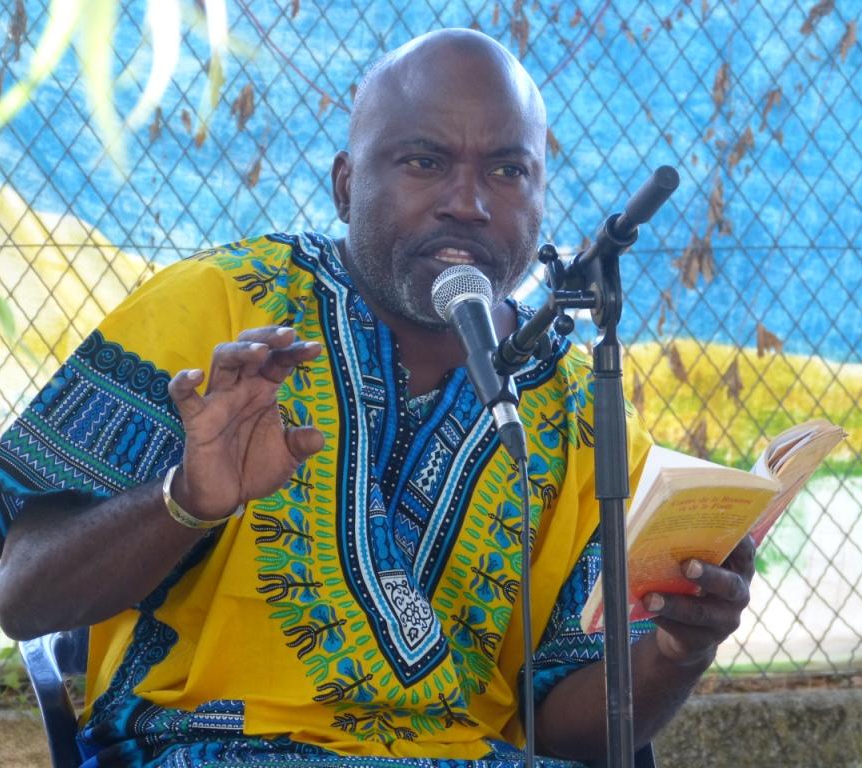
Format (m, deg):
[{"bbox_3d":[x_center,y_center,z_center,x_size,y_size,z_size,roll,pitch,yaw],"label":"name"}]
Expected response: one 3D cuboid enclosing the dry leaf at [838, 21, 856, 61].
[{"bbox_3d":[0.633,-0.522,7.668,0.027,0.064,0.017,0,1,16],"label":"dry leaf"}]

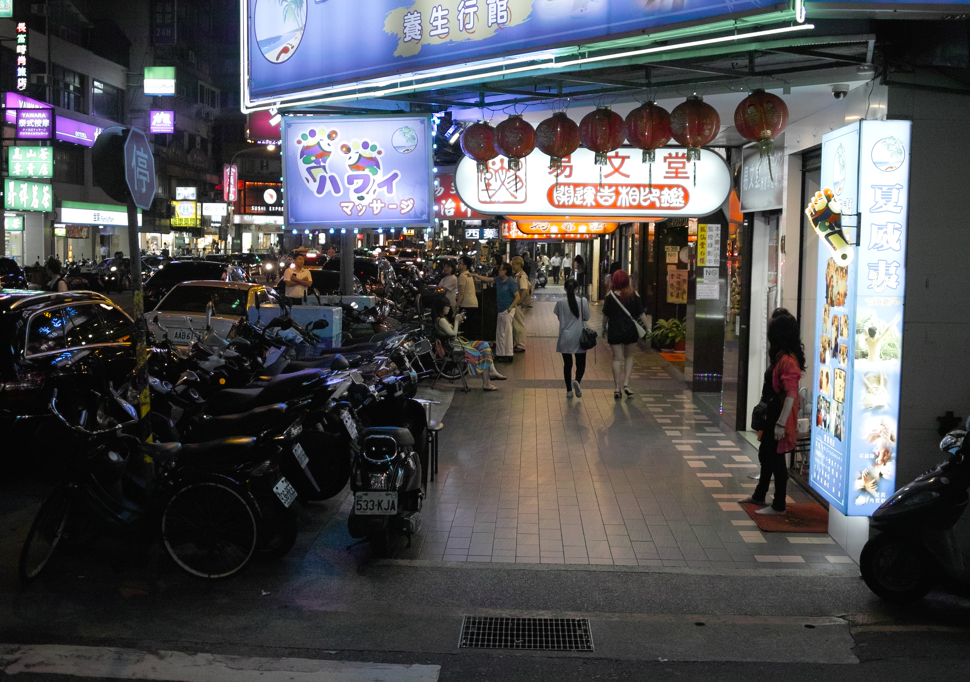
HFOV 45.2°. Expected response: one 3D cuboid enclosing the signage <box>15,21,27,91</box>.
[{"bbox_3d":[-16.507,-10.168,41.518,0.409,2.474,0.220,1,5,2],"label":"signage"}]

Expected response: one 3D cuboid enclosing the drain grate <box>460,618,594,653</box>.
[{"bbox_3d":[0.214,1.531,6.026,0.669,0.040,0.506,1,5,2],"label":"drain grate"}]

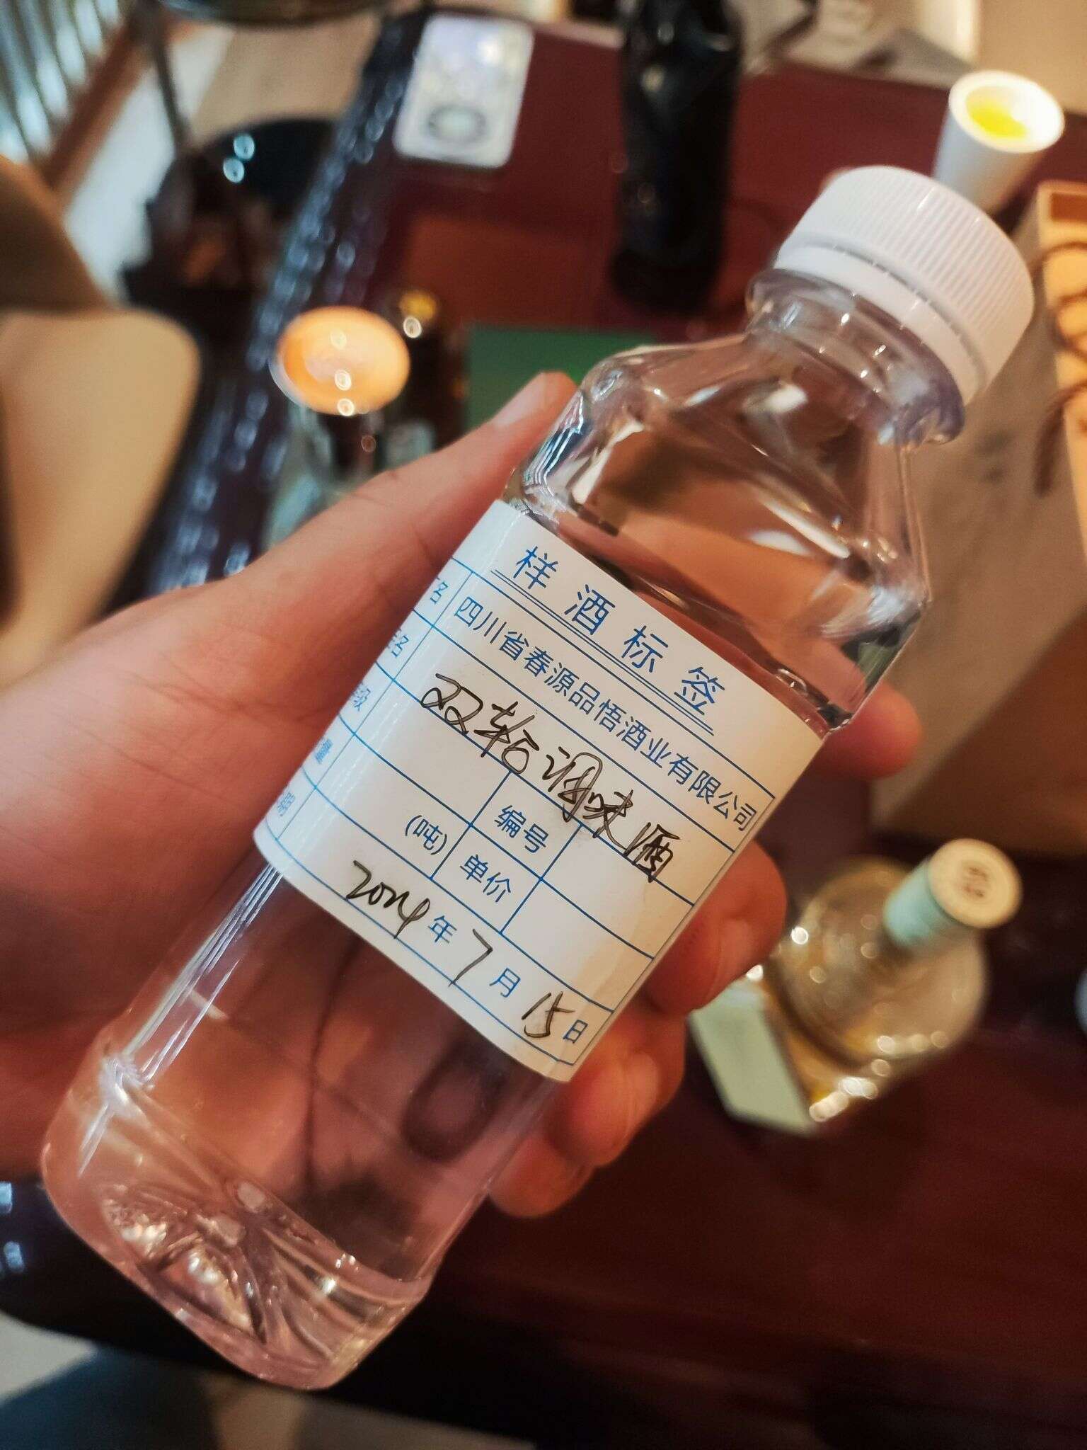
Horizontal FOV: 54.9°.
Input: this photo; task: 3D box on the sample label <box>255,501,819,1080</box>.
[{"bbox_3d":[-0.001,0.007,0.129,0.048,0.012,0.049,37,93,0],"label":"sample label"}]

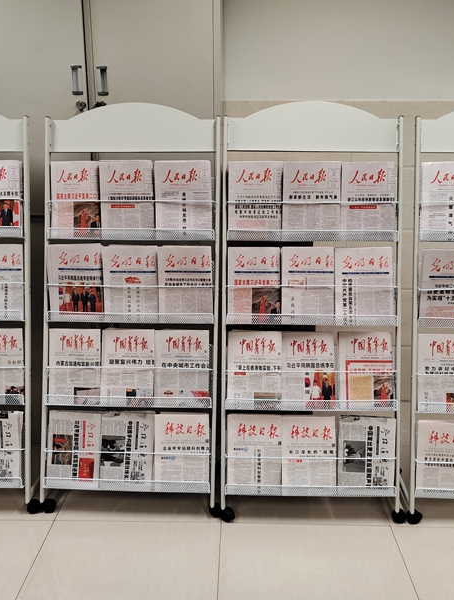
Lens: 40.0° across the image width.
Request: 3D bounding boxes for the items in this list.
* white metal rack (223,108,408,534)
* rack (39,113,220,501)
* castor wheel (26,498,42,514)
[{"bbox_3d":[0.299,0.052,2.216,0.637,1.460,0.390,0,14,1],"label":"white metal rack"},{"bbox_3d":[-0.353,0.042,2.250,0.637,1.460,0.390,1,14,3],"label":"rack"},{"bbox_3d":[-0.713,0.753,2.301,0.050,0.055,0.048,0,14,1],"label":"castor wheel"}]

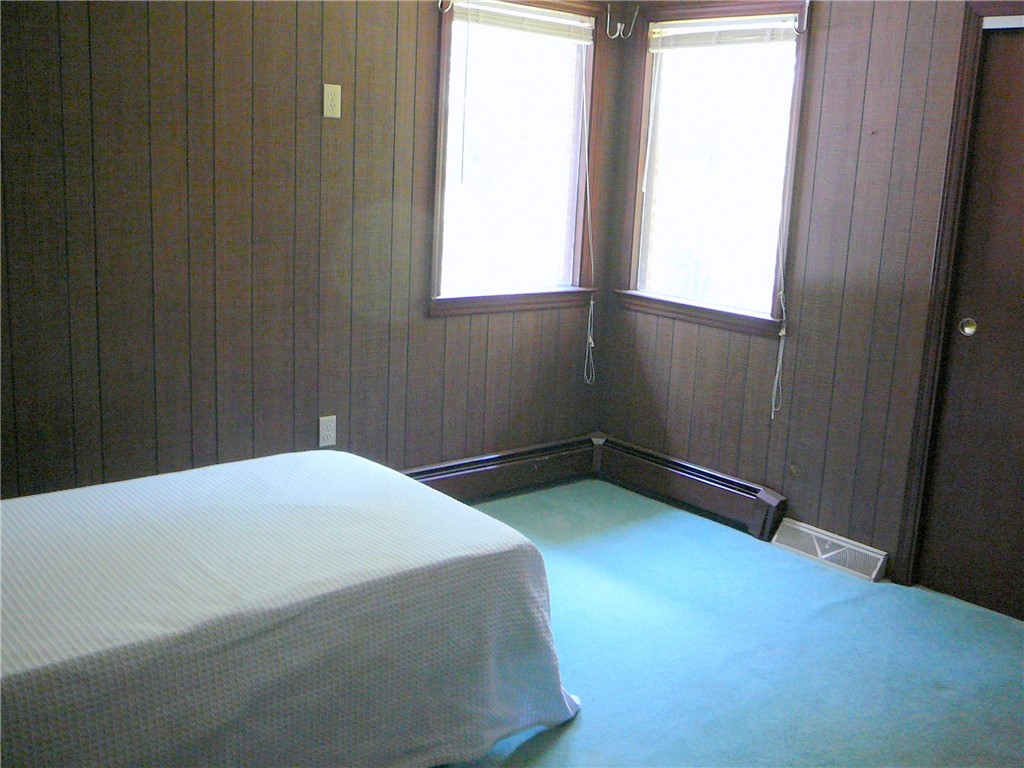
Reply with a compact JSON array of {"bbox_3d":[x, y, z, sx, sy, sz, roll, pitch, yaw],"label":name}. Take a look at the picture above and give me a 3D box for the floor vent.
[{"bbox_3d":[1.208,0.633,3.983,0.065,0.104,0.460,-7,15,-39],"label":"floor vent"}]

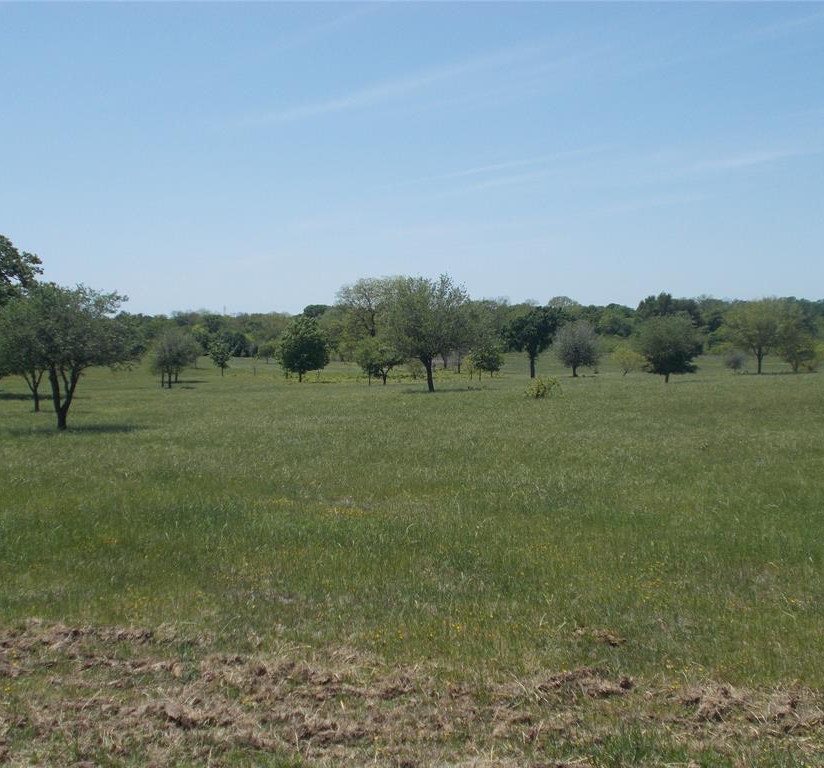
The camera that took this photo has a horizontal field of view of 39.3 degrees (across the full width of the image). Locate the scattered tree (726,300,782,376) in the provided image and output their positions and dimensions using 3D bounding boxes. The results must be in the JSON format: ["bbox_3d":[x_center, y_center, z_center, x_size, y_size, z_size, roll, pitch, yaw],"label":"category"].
[{"bbox_3d":[26.886,-3.729,90.566,4.396,5.966,4.044,1,2,17],"label":"scattered tree"}]

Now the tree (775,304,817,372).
[{"bbox_3d":[32.562,-3.863,97.959,3.744,5.774,3.281,1,2,18],"label":"tree"}]

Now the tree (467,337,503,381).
[{"bbox_3d":[4.705,-1.632,73.846,2.432,2.816,2.238,0,2,4],"label":"tree"}]

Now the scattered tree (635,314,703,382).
[{"bbox_3d":[15.466,-2.141,69.565,4.100,4.100,3.772,0,2,13],"label":"scattered tree"}]

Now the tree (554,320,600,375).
[{"bbox_3d":[12.080,-2.591,84.211,3.358,4.088,3.089,0,2,8],"label":"tree"}]

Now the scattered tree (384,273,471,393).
[{"bbox_3d":[0.631,-2.361,53.933,4.020,5.516,3.699,0,2,1],"label":"scattered tree"}]

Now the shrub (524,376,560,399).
[{"bbox_3d":[5.484,0.147,48.485,1.513,0.925,1.392,0,2,6],"label":"shrub"}]

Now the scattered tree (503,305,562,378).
[{"bbox_3d":[8.219,-2.899,78.689,4.092,5.047,3.765,0,2,6],"label":"scattered tree"}]

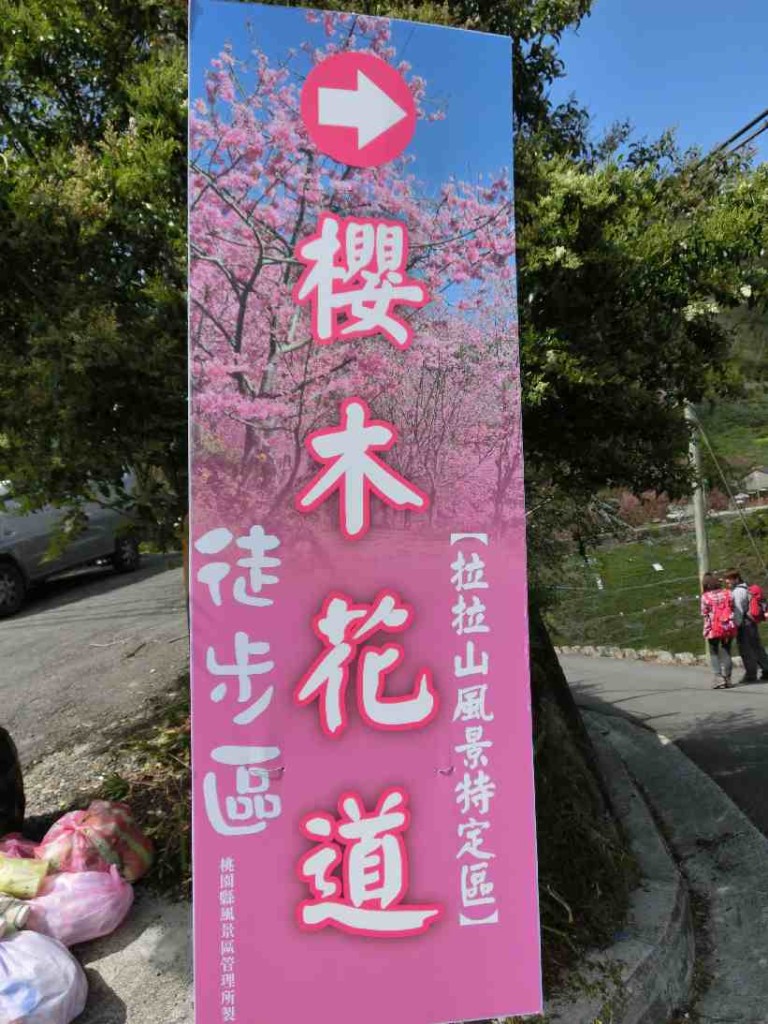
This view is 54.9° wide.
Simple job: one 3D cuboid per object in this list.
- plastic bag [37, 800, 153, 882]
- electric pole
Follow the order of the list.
[{"bbox_3d":[-1.155,1.326,2.950,0.450,0.320,0.380,0,-4,-22],"label":"plastic bag"},{"bbox_3d":[5.564,0.360,13.000,0.200,4.650,0.200,-4,-4,23],"label":"electric pole"}]

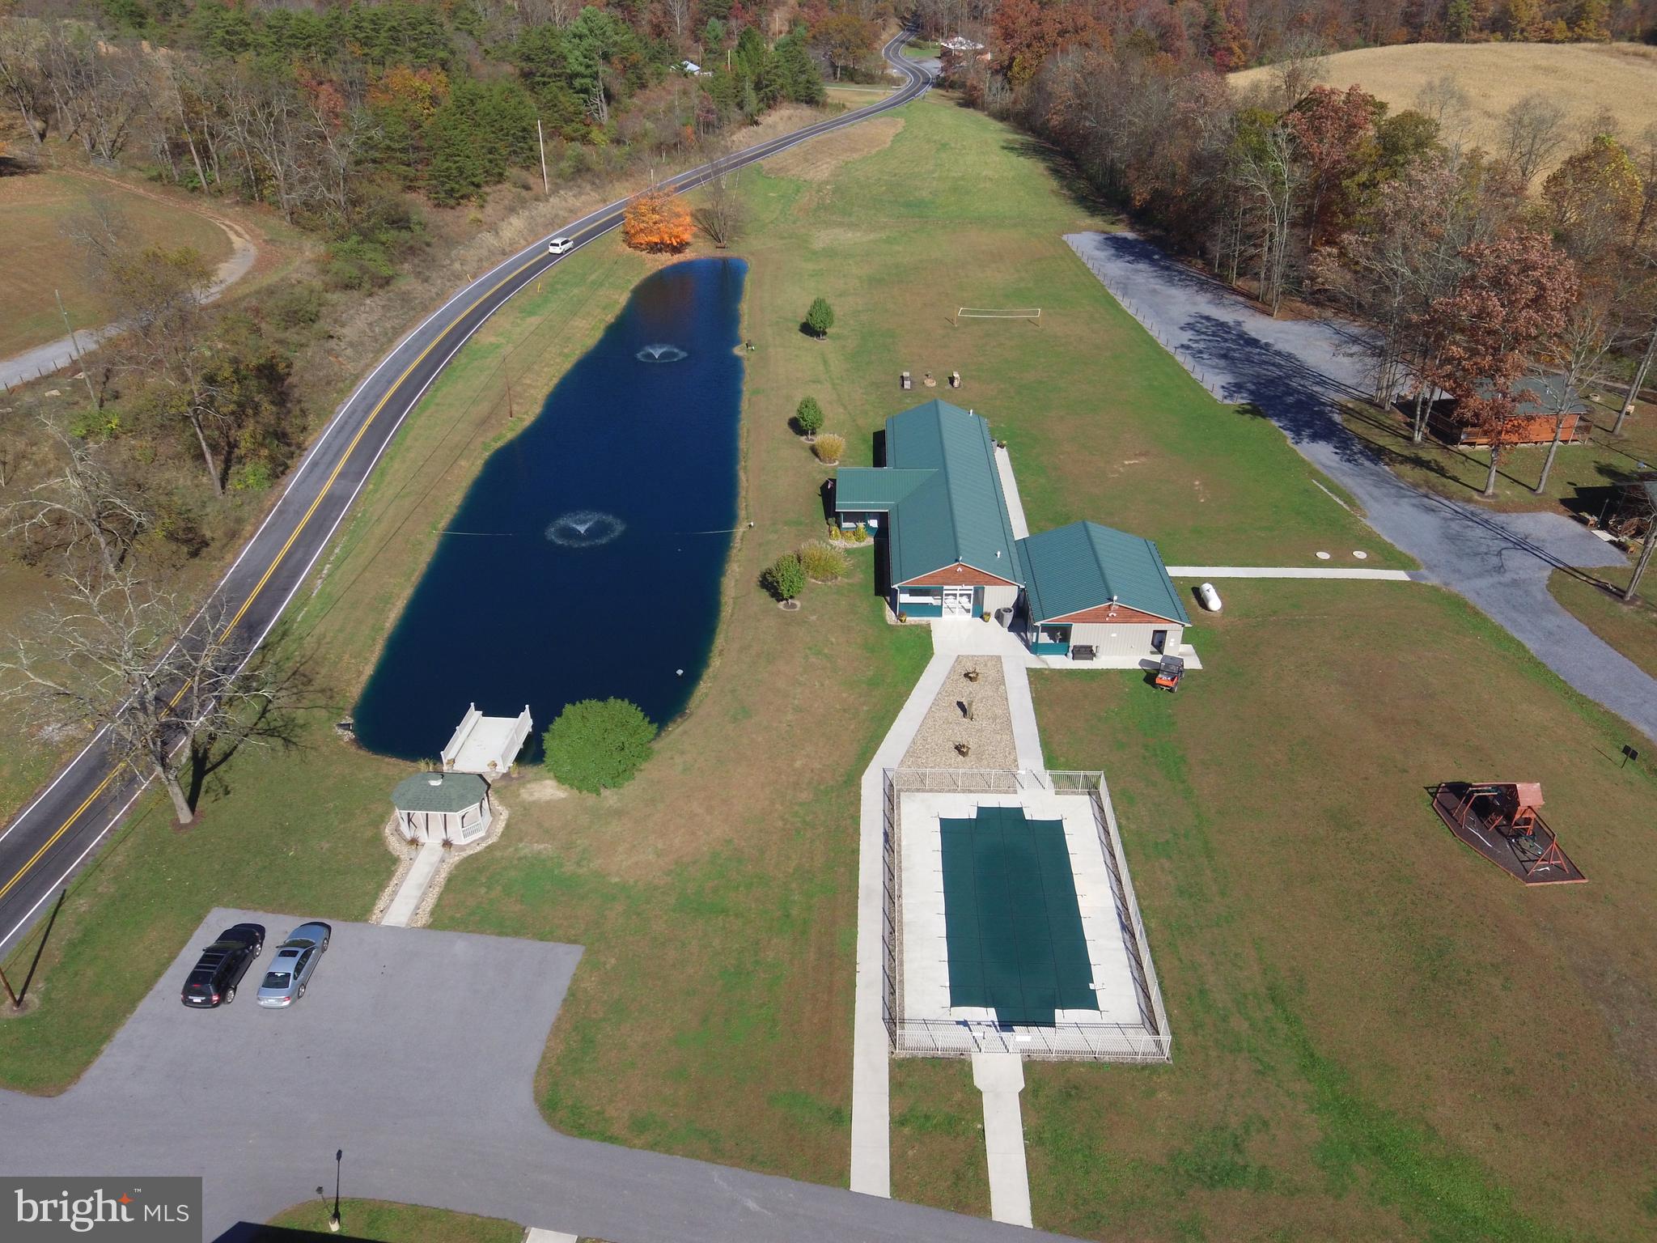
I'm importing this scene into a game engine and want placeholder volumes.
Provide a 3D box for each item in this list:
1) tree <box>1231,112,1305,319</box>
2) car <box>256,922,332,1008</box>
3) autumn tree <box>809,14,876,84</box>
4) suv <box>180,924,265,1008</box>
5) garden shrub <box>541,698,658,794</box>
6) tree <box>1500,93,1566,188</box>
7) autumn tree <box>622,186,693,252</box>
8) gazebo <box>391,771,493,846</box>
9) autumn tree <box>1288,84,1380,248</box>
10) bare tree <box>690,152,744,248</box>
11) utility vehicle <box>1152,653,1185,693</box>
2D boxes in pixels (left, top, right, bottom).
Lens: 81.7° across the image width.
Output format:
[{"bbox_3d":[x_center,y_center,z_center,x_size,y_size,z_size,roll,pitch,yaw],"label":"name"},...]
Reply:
[{"bbox_3d":[55.304,-51.900,123.063,7.760,24.750,7.760,-2,36,0],"label":"tree"},{"bbox_3d":[-27.082,17.390,48.416,1.830,1.450,4.800,0,35,1],"label":"car"},{"bbox_3d":[4.403,-169.431,283.150,18.000,17.000,17.000,-1,35,0],"label":"autumn tree"},{"bbox_3d":[-31.159,17.512,49.288,1.880,1.720,4.650,0,36,2],"label":"suv"},{"bbox_3d":[-13.902,7.507,58.416,6.900,4.900,6.800,-1,35,0],"label":"garden shrub"},{"bbox_3d":[114.284,-78.183,155.212,9.800,14.000,9.800,-1,35,0],"label":"tree"},{"bbox_3d":[-27.857,-65.260,156.031,11.210,10.160,11.210,-2,36,0],"label":"autumn tree"},{"bbox_3d":[-22.478,10.484,55.807,5.200,3.500,3.500,0,35,2],"label":"gazebo"},{"bbox_3d":[69.942,-62.438,132.112,11.500,20.000,11.500,-1,35,0],"label":"autumn tree"},{"bbox_3d":[-17.170,-64.965,148.505,8.000,13.200,8.000,-1,35,0],"label":"bare tree"},{"bbox_3d":[23.784,3.409,66.561,1.500,1.950,2.850,13,38,20],"label":"utility vehicle"}]

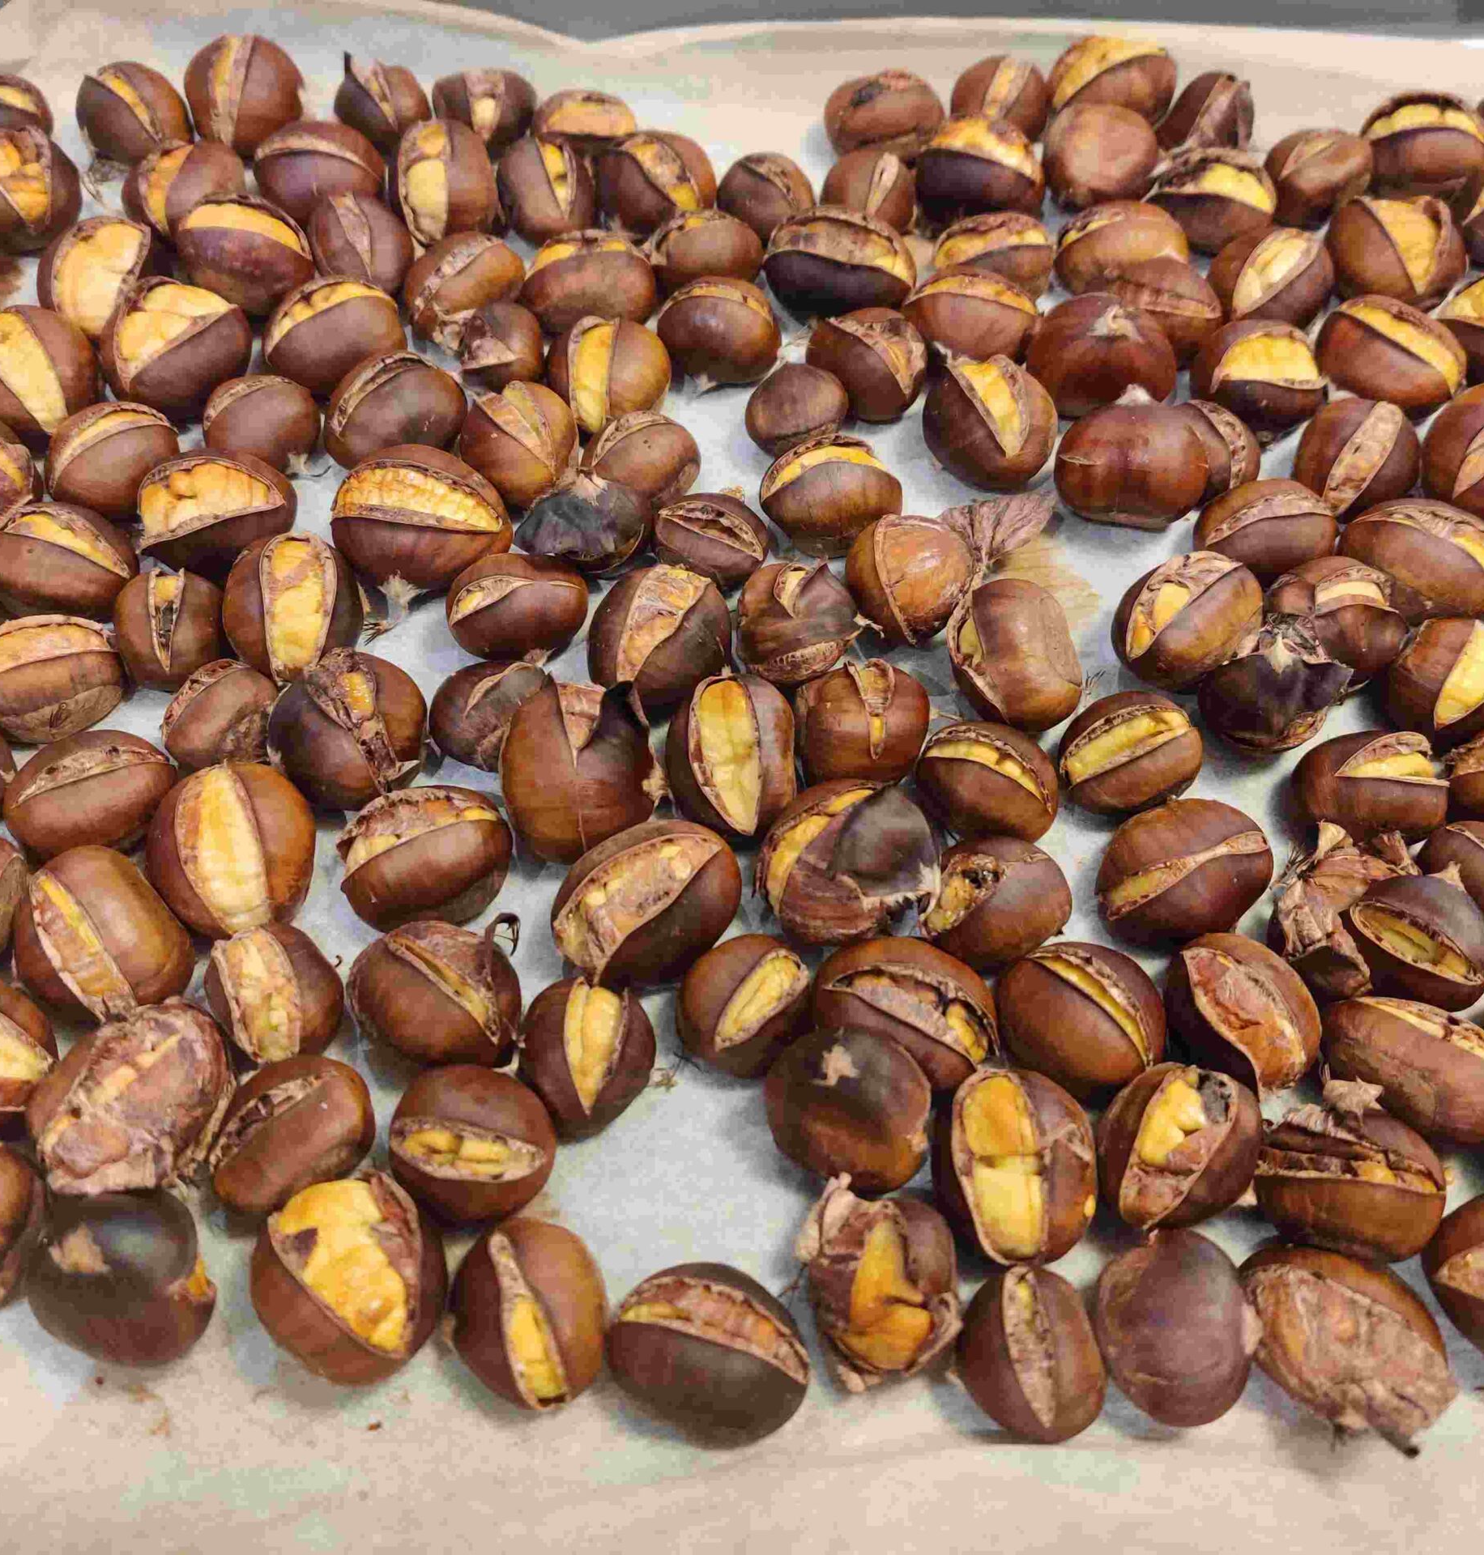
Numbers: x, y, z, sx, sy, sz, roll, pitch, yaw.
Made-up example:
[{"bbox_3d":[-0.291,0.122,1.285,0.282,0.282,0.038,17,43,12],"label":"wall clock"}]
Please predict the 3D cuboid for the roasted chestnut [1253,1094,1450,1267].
[{"bbox_3d":[0.096,0.063,0.257,0.029,0.023,0.026,7,58,4],"label":"roasted chestnut"}]

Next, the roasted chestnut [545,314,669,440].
[{"bbox_3d":[-0.029,-0.087,0.351,0.027,0.022,0.030,2,58,1],"label":"roasted chestnut"}]

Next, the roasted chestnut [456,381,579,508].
[{"bbox_3d":[-0.047,-0.069,0.339,0.024,0.024,0.028,-37,65,-21],"label":"roasted chestnut"}]

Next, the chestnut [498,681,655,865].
[{"bbox_3d":[-0.032,-0.001,0.312,0.029,0.028,0.037,-3,60,-2],"label":"chestnut"}]

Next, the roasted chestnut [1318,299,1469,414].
[{"bbox_3d":[0.143,-0.094,0.359,0.034,0.022,0.026,39,67,21],"label":"roasted chestnut"}]

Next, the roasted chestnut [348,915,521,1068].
[{"bbox_3d":[-0.052,0.037,0.276,0.029,0.023,0.026,30,62,18],"label":"roasted chestnut"}]

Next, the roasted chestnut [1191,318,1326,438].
[{"bbox_3d":[0.114,-0.088,0.357,0.029,0.024,0.028,0,57,0],"label":"roasted chestnut"}]

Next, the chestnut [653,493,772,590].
[{"bbox_3d":[-0.006,-0.048,0.327,0.026,0.018,0.018,27,62,16],"label":"chestnut"}]

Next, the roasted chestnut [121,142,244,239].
[{"bbox_3d":[-0.136,-0.142,0.396,0.029,0.024,0.031,17,59,11],"label":"roasted chestnut"}]

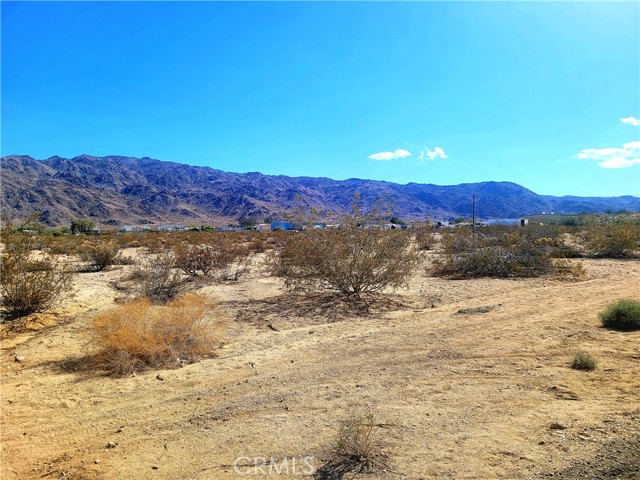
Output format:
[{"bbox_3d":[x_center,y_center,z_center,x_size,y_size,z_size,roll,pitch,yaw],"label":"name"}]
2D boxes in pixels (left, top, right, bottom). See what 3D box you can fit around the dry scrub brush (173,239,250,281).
[{"bbox_3d":[-3.226,0.590,14.424,2.350,1.150,1.800,0,2,0],"label":"dry scrub brush"}]

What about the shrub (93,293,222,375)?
[{"bbox_3d":[-1.945,1.054,5.684,1.500,0.750,1.200,0,2,0],"label":"shrub"}]

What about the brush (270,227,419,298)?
[{"bbox_3d":[0.556,0.446,10.918,3.150,1.650,2.700,0,2,0],"label":"brush"}]

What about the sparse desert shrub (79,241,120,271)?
[{"bbox_3d":[-7.718,0.568,16.825,1.450,1.050,1.300,0,2,0],"label":"sparse desert shrub"}]

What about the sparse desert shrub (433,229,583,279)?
[{"bbox_3d":[5.975,0.388,15.319,4.700,1.500,2.800,0,2,0],"label":"sparse desert shrub"}]

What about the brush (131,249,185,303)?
[{"bbox_3d":[-3.302,0.779,9.828,1.200,1.050,1.050,0,2,0],"label":"brush"}]

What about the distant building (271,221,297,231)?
[{"bbox_3d":[-11.384,-4.523,149.932,8.200,3.200,7.000,0,2,0],"label":"distant building"}]

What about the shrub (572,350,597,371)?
[{"bbox_3d":[2.929,1.330,5.343,0.290,0.220,0.270,0,2,0],"label":"shrub"}]

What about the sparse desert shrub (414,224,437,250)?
[{"bbox_3d":[6.806,-0.135,31.010,1.500,1.600,1.400,0,2,0],"label":"sparse desert shrub"}]

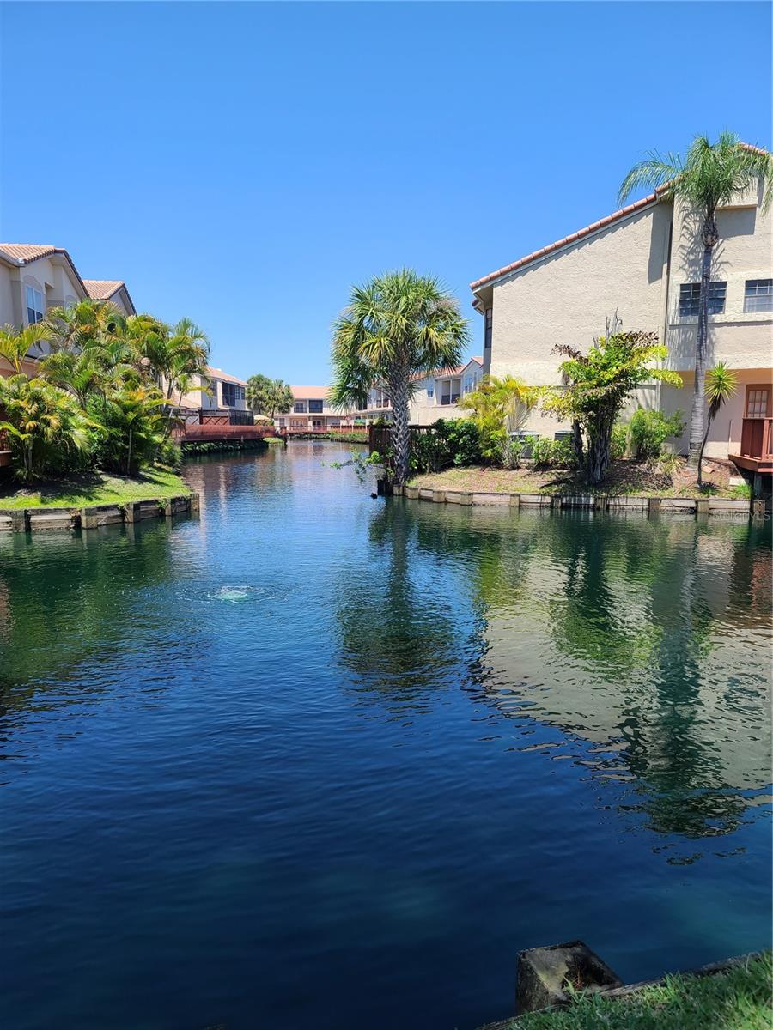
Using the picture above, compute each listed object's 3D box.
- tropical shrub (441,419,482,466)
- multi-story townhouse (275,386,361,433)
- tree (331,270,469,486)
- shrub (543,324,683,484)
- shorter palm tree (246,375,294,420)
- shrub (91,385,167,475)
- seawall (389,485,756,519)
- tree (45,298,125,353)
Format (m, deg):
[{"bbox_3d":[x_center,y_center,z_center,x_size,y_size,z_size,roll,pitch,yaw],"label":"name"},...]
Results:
[{"bbox_3d":[2.206,-2.152,22.102,1.220,1.370,1.300,0,7,0],"label":"tropical shrub"},{"bbox_3d":[-9.781,-15.834,111.906,13.210,6.870,8.500,-1,7,-6],"label":"multi-story townhouse"},{"bbox_3d":[0.382,-3.895,21.386,3.840,6.100,3.840,0,7,0],"label":"tree"},{"bbox_3d":[5.866,-2.846,19.297,3.610,4.080,3.000,0,7,0],"label":"shrub"},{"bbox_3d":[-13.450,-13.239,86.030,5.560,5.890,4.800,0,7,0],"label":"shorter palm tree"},{"bbox_3d":[-6.798,-2.250,19.672,2.000,2.350,2.000,0,7,0],"label":"shrub"},{"bbox_3d":[4.138,-0.384,18.852,9.680,0.380,1.550,4,8,30],"label":"seawall"},{"bbox_3d":[-7.522,-3.292,18.733,2.219,4.250,2.219,0,7,0],"label":"tree"}]

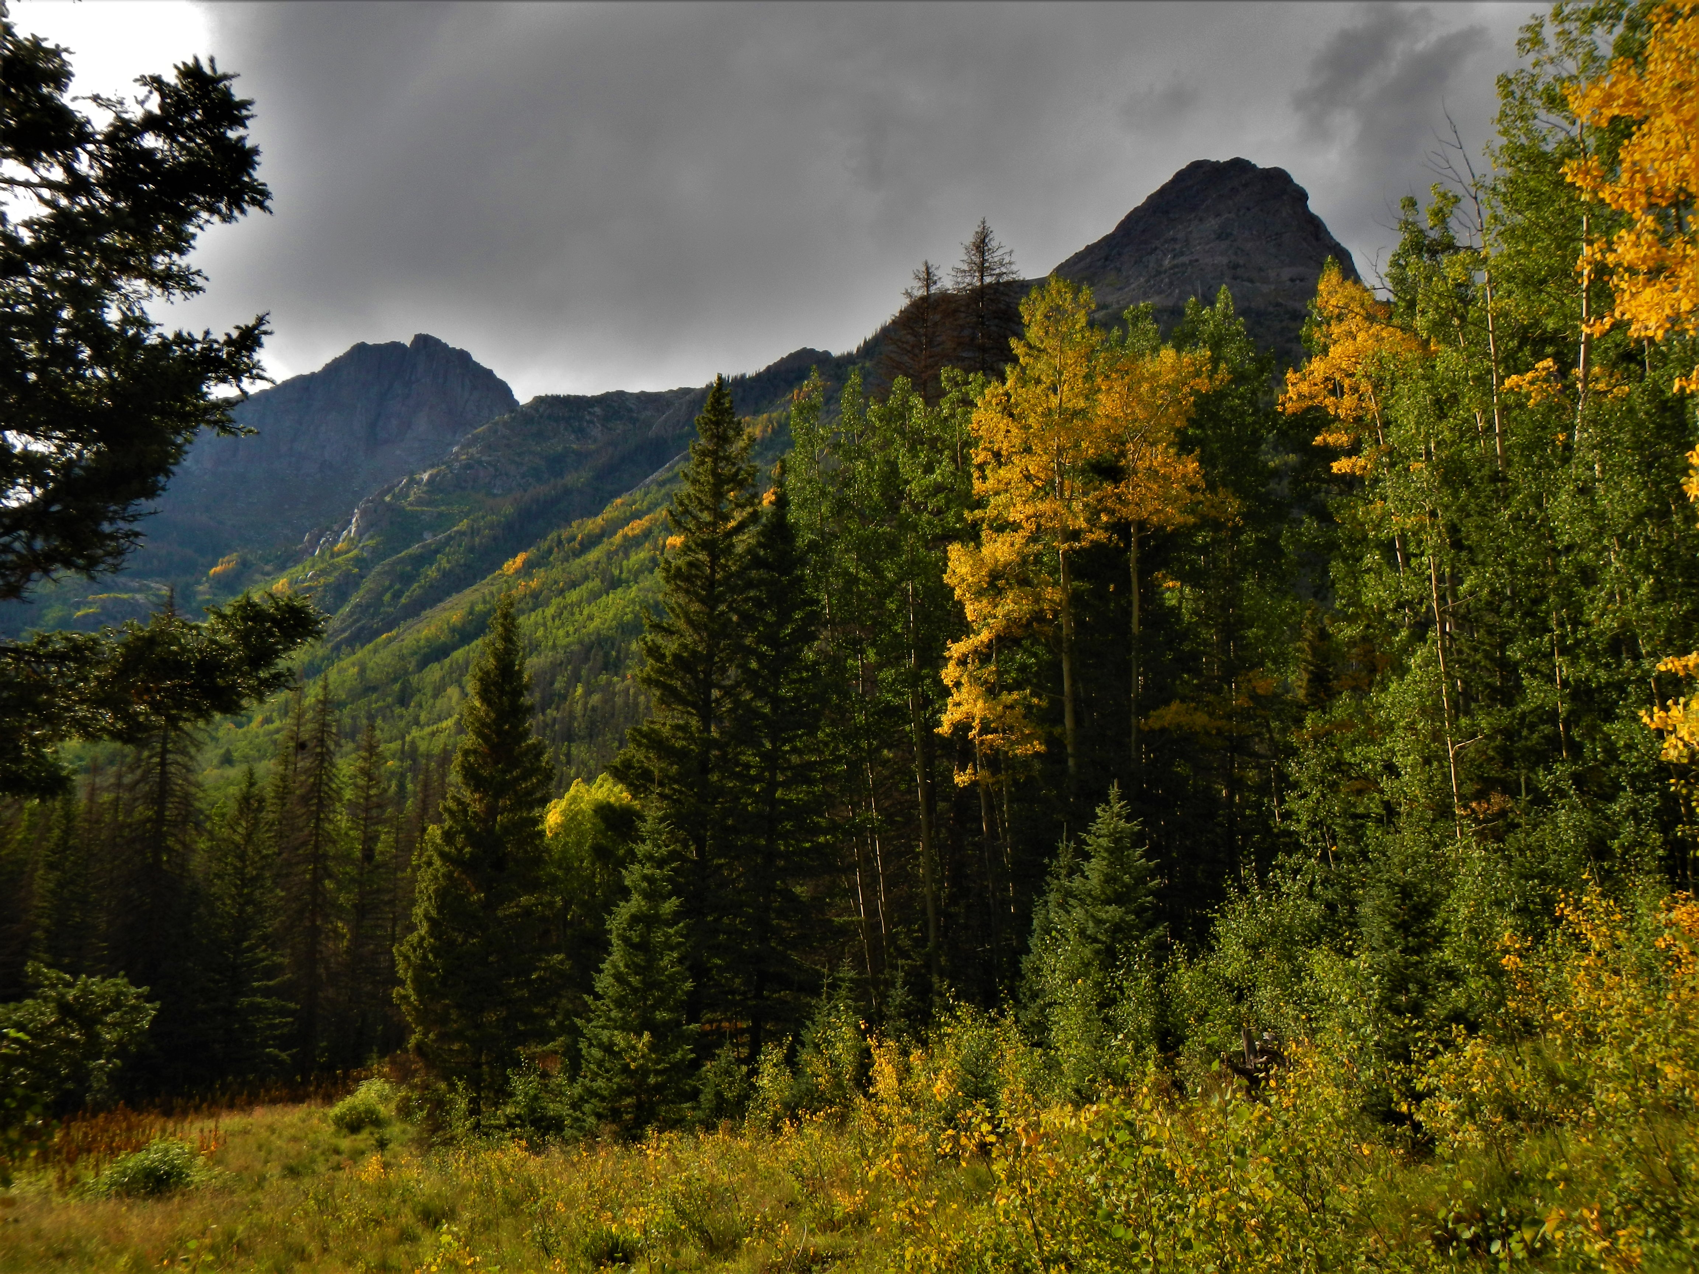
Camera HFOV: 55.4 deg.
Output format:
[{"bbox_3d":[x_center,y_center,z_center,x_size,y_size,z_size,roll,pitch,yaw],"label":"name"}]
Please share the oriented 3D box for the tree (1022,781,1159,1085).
[{"bbox_3d":[2.749,3.436,18.486,1.650,3.500,1.650,-1,-12,8],"label":"tree"}]

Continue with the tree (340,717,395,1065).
[{"bbox_3d":[-12.713,6.646,42.695,1.900,9.120,1.900,4,-12,-16],"label":"tree"}]

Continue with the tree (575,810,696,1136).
[{"bbox_3d":[-2.562,4.006,19.427,1.500,3.850,1.500,2,-12,-7],"label":"tree"}]

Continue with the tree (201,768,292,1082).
[{"bbox_3d":[-13.047,6.209,35.156,2.300,6.740,2.300,5,-12,-20],"label":"tree"}]

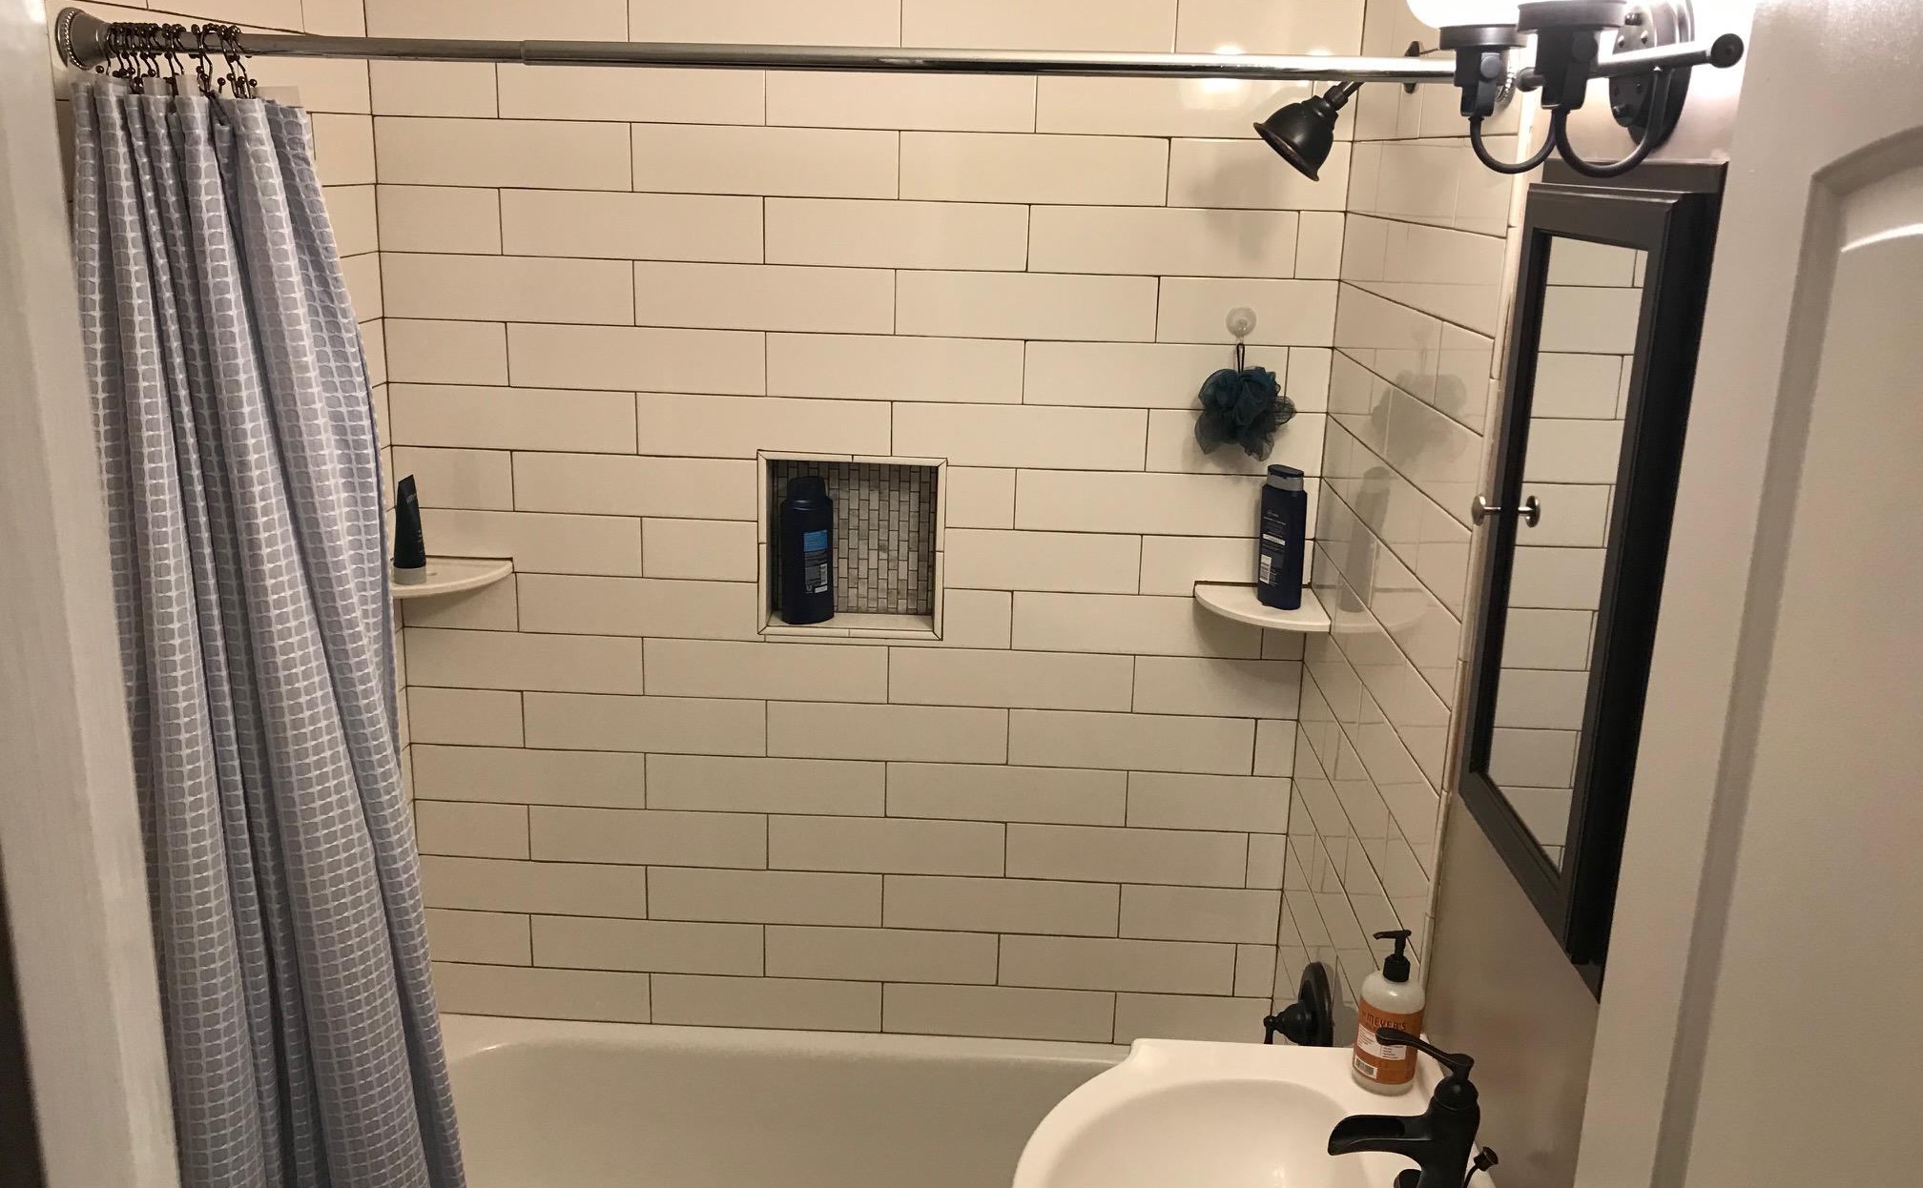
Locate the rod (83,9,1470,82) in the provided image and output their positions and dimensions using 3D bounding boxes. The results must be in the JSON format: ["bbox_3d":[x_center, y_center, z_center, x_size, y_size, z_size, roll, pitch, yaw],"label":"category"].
[{"bbox_3d":[-0.176,-0.558,1.615,1.489,0.062,0.062,1,15,0],"label":"rod"}]

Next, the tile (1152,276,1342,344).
[{"bbox_3d":[0.444,-0.437,2.417,0.275,0.100,0.009,2,15,1],"label":"tile"}]

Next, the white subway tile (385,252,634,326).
[{"bbox_3d":[-0.710,-0.477,2.439,0.398,0.101,0.010,2,15,1],"label":"white subway tile"}]

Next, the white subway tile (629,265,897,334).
[{"bbox_3d":[-0.308,-0.463,2.435,0.407,0.101,0.010,2,15,1],"label":"white subway tile"}]

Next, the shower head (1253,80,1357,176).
[{"bbox_3d":[0.460,-0.615,2.010,0.113,0.116,0.113,39,12,-8],"label":"shower head"}]

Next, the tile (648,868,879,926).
[{"bbox_3d":[-0.336,0.521,2.686,0.406,0.101,0.010,2,15,1],"label":"tile"}]

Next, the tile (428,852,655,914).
[{"bbox_3d":[-0.744,0.511,2.710,0.397,0.101,0.009,2,15,1],"label":"tile"}]

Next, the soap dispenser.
[{"bbox_3d":[0.472,0.452,1.704,0.070,0.179,0.068,-1,16,-11],"label":"soap dispenser"}]

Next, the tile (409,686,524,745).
[{"bbox_3d":[-0.832,0.208,2.623,0.193,0.100,0.009,2,15,1],"label":"tile"}]

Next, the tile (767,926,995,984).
[{"bbox_3d":[-0.136,0.629,2.715,0.406,0.100,0.010,2,15,1],"label":"tile"}]

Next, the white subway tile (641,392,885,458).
[{"bbox_3d":[-0.315,-0.265,2.487,0.407,0.101,0.010,2,15,1],"label":"white subway tile"}]

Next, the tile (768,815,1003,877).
[{"bbox_3d":[-0.127,0.431,2.658,0.406,0.100,0.009,2,15,1],"label":"tile"}]

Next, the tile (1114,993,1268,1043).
[{"bbox_3d":[0.406,0.747,2.731,0.273,0.098,0.010,2,15,1],"label":"tile"}]

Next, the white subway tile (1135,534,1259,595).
[{"bbox_3d":[0.431,-0.043,2.523,0.273,0.100,0.010,2,15,1],"label":"white subway tile"}]

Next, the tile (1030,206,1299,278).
[{"bbox_3d":[0.311,-0.542,2.393,0.407,0.101,0.010,2,15,1],"label":"tile"}]

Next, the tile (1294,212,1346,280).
[{"bbox_3d":[0.553,-0.537,2.398,0.068,0.101,0.009,2,15,1],"label":"tile"}]

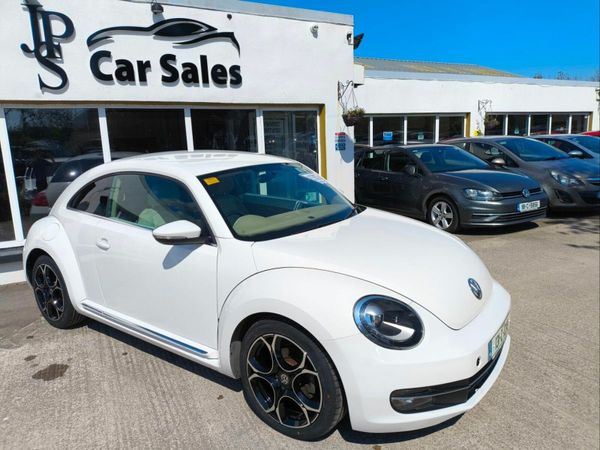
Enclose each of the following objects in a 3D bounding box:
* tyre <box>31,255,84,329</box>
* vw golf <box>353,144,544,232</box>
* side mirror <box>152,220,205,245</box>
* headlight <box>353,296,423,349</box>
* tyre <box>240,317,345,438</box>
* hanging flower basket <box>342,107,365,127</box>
[{"bbox_3d":[-2.070,0.562,3.791,0.670,0.665,0.235,6,11,35],"label":"tyre"},{"bbox_3d":[2.484,-0.842,8.509,1.800,1.470,4.260,-7,11,-27],"label":"vw golf"},{"bbox_3d":[-0.725,0.042,2.551,0.160,0.145,0.230,6,11,35],"label":"side mirror"},{"bbox_3d":[0.434,0.475,2.120,0.310,0.240,0.270,-9,12,-44],"label":"headlight"},{"bbox_3d":[-0.020,0.785,2.310,0.670,0.665,0.235,6,11,36],"label":"tyre"},{"bbox_3d":[0.815,-1.653,6.600,0.335,0.290,0.335,-2,10,0],"label":"hanging flower basket"}]

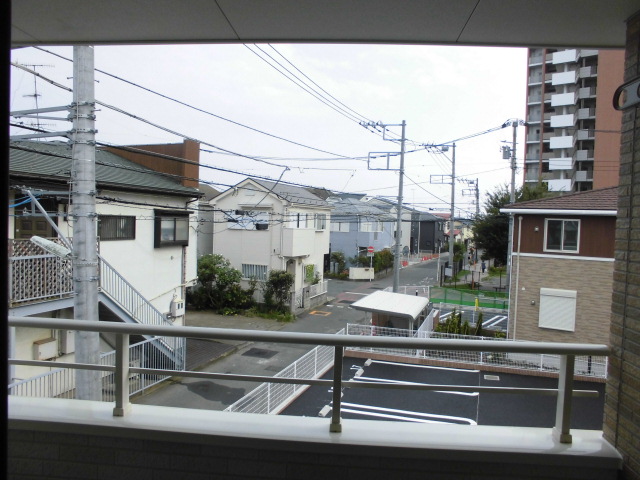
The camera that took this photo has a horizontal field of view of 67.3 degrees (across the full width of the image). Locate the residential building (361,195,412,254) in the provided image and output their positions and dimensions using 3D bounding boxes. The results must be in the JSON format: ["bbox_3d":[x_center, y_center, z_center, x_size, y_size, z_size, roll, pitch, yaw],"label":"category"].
[{"bbox_3d":[10.979,-1.841,75.150,9.200,8.500,9.000,2,3,21],"label":"residential building"}]

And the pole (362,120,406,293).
[{"bbox_3d":[4.240,-2.181,32.937,2.900,12.400,0.500,3,3,19],"label":"pole"}]

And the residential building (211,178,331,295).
[{"bbox_3d":[-2.631,-0.054,32.058,5.700,7.400,8.550,2,3,21],"label":"residential building"}]

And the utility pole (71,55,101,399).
[{"bbox_3d":[-3.176,-1.048,6.514,0.350,12.000,0.350,2,3,19],"label":"utility pole"}]

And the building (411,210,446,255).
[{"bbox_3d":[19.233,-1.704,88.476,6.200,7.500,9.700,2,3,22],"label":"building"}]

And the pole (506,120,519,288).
[{"bbox_3d":[13.597,-2.108,34.037,0.400,12.600,0.400,2,3,19],"label":"pole"}]

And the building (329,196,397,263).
[{"bbox_3d":[3.855,-0.539,50.834,6.500,7.600,10.700,2,3,20],"label":"building"}]

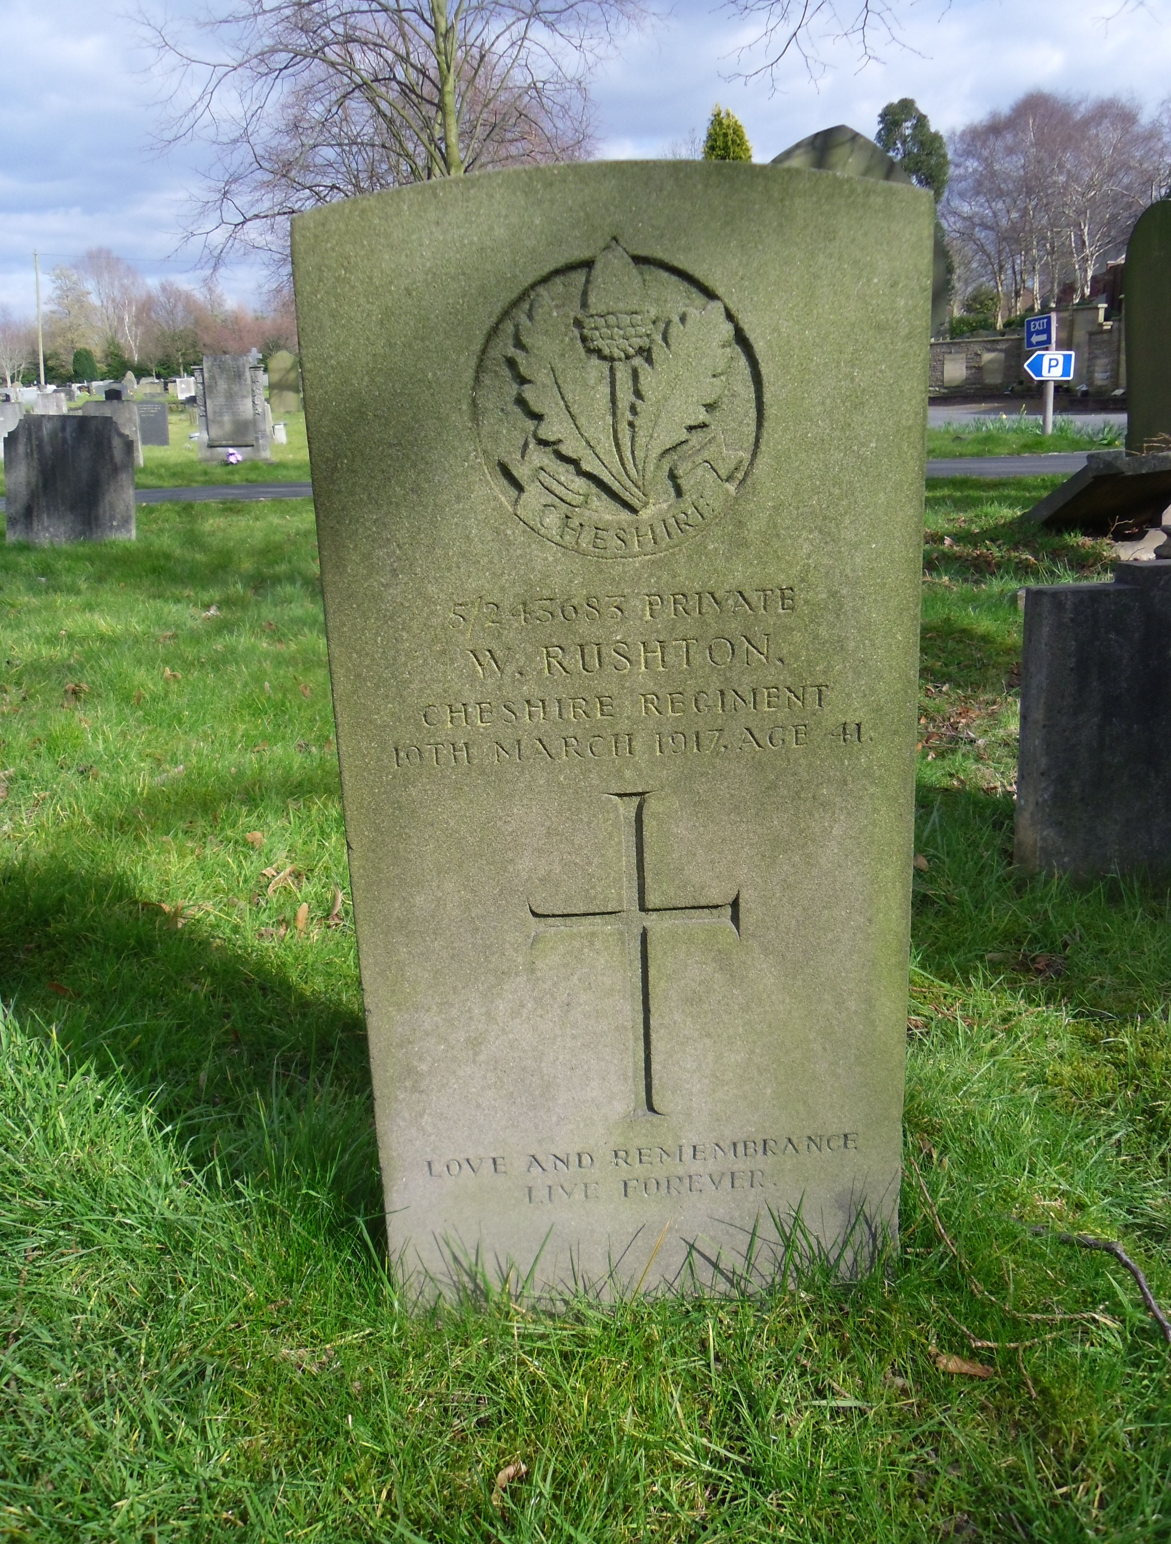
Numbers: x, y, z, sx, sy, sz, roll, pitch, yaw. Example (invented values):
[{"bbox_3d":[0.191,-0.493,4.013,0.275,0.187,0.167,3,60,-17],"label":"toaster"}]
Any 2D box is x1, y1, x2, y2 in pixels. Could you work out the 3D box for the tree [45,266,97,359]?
[{"bbox_3d":[-38.517,-33.846,105.000,3.900,8.000,3.900,-1,15,0],"label":"tree"}]

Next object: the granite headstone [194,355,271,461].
[{"bbox_3d":[-3.586,-3.698,14.200,0.750,1.050,0.300,-1,15,-1],"label":"granite headstone"}]

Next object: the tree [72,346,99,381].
[{"bbox_3d":[-28.614,-23.205,80.000,1.500,2.200,1.500,-1,15,0],"label":"tree"}]

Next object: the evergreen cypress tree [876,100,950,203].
[{"bbox_3d":[10.540,-17.764,45.000,2.600,7.300,2.600,-1,15,0],"label":"evergreen cypress tree"}]

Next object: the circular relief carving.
[{"bbox_3d":[0.019,-0.226,0.862,0.179,0.190,0.015,-3,18,-2],"label":"circular relief carving"}]

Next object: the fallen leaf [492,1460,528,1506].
[{"bbox_3d":[-0.047,0.439,0.863,0.020,0.016,0.040,9,18,34],"label":"fallen leaf"}]

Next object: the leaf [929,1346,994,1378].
[{"bbox_3d":[0.256,0.403,0.953,0.052,0.014,0.020,7,17,29],"label":"leaf"}]

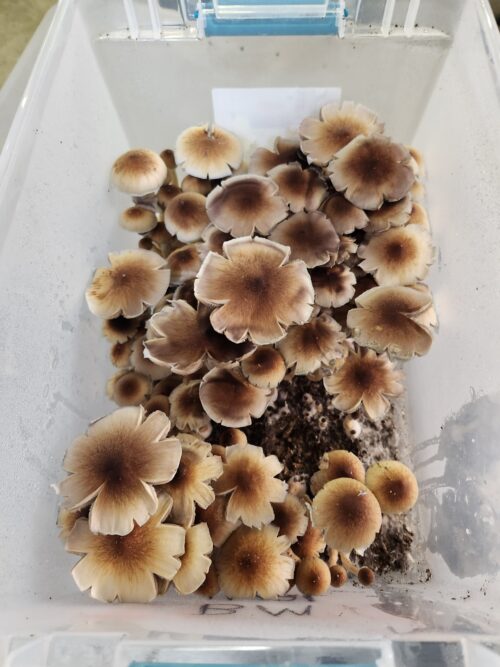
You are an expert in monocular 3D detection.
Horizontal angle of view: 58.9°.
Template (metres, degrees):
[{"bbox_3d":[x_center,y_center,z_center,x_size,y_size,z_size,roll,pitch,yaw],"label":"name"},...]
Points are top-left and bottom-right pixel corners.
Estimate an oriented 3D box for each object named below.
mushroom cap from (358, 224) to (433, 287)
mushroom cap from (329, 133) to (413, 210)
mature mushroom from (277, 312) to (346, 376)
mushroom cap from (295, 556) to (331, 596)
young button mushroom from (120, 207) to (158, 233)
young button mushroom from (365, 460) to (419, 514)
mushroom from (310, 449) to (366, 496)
[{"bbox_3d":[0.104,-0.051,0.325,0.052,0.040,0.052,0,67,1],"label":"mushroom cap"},{"bbox_3d":[0.087,-0.115,0.320,0.059,0.023,0.059,0,77,6],"label":"mushroom cap"},{"bbox_3d":[0.042,0.008,0.302,0.048,0.024,0.048,0,67,1],"label":"mature mushroom"},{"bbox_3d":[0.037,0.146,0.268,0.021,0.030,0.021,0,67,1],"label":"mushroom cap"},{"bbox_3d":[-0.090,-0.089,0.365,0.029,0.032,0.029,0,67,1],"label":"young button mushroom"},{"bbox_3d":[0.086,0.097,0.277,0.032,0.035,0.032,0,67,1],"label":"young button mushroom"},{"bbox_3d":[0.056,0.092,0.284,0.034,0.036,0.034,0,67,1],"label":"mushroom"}]

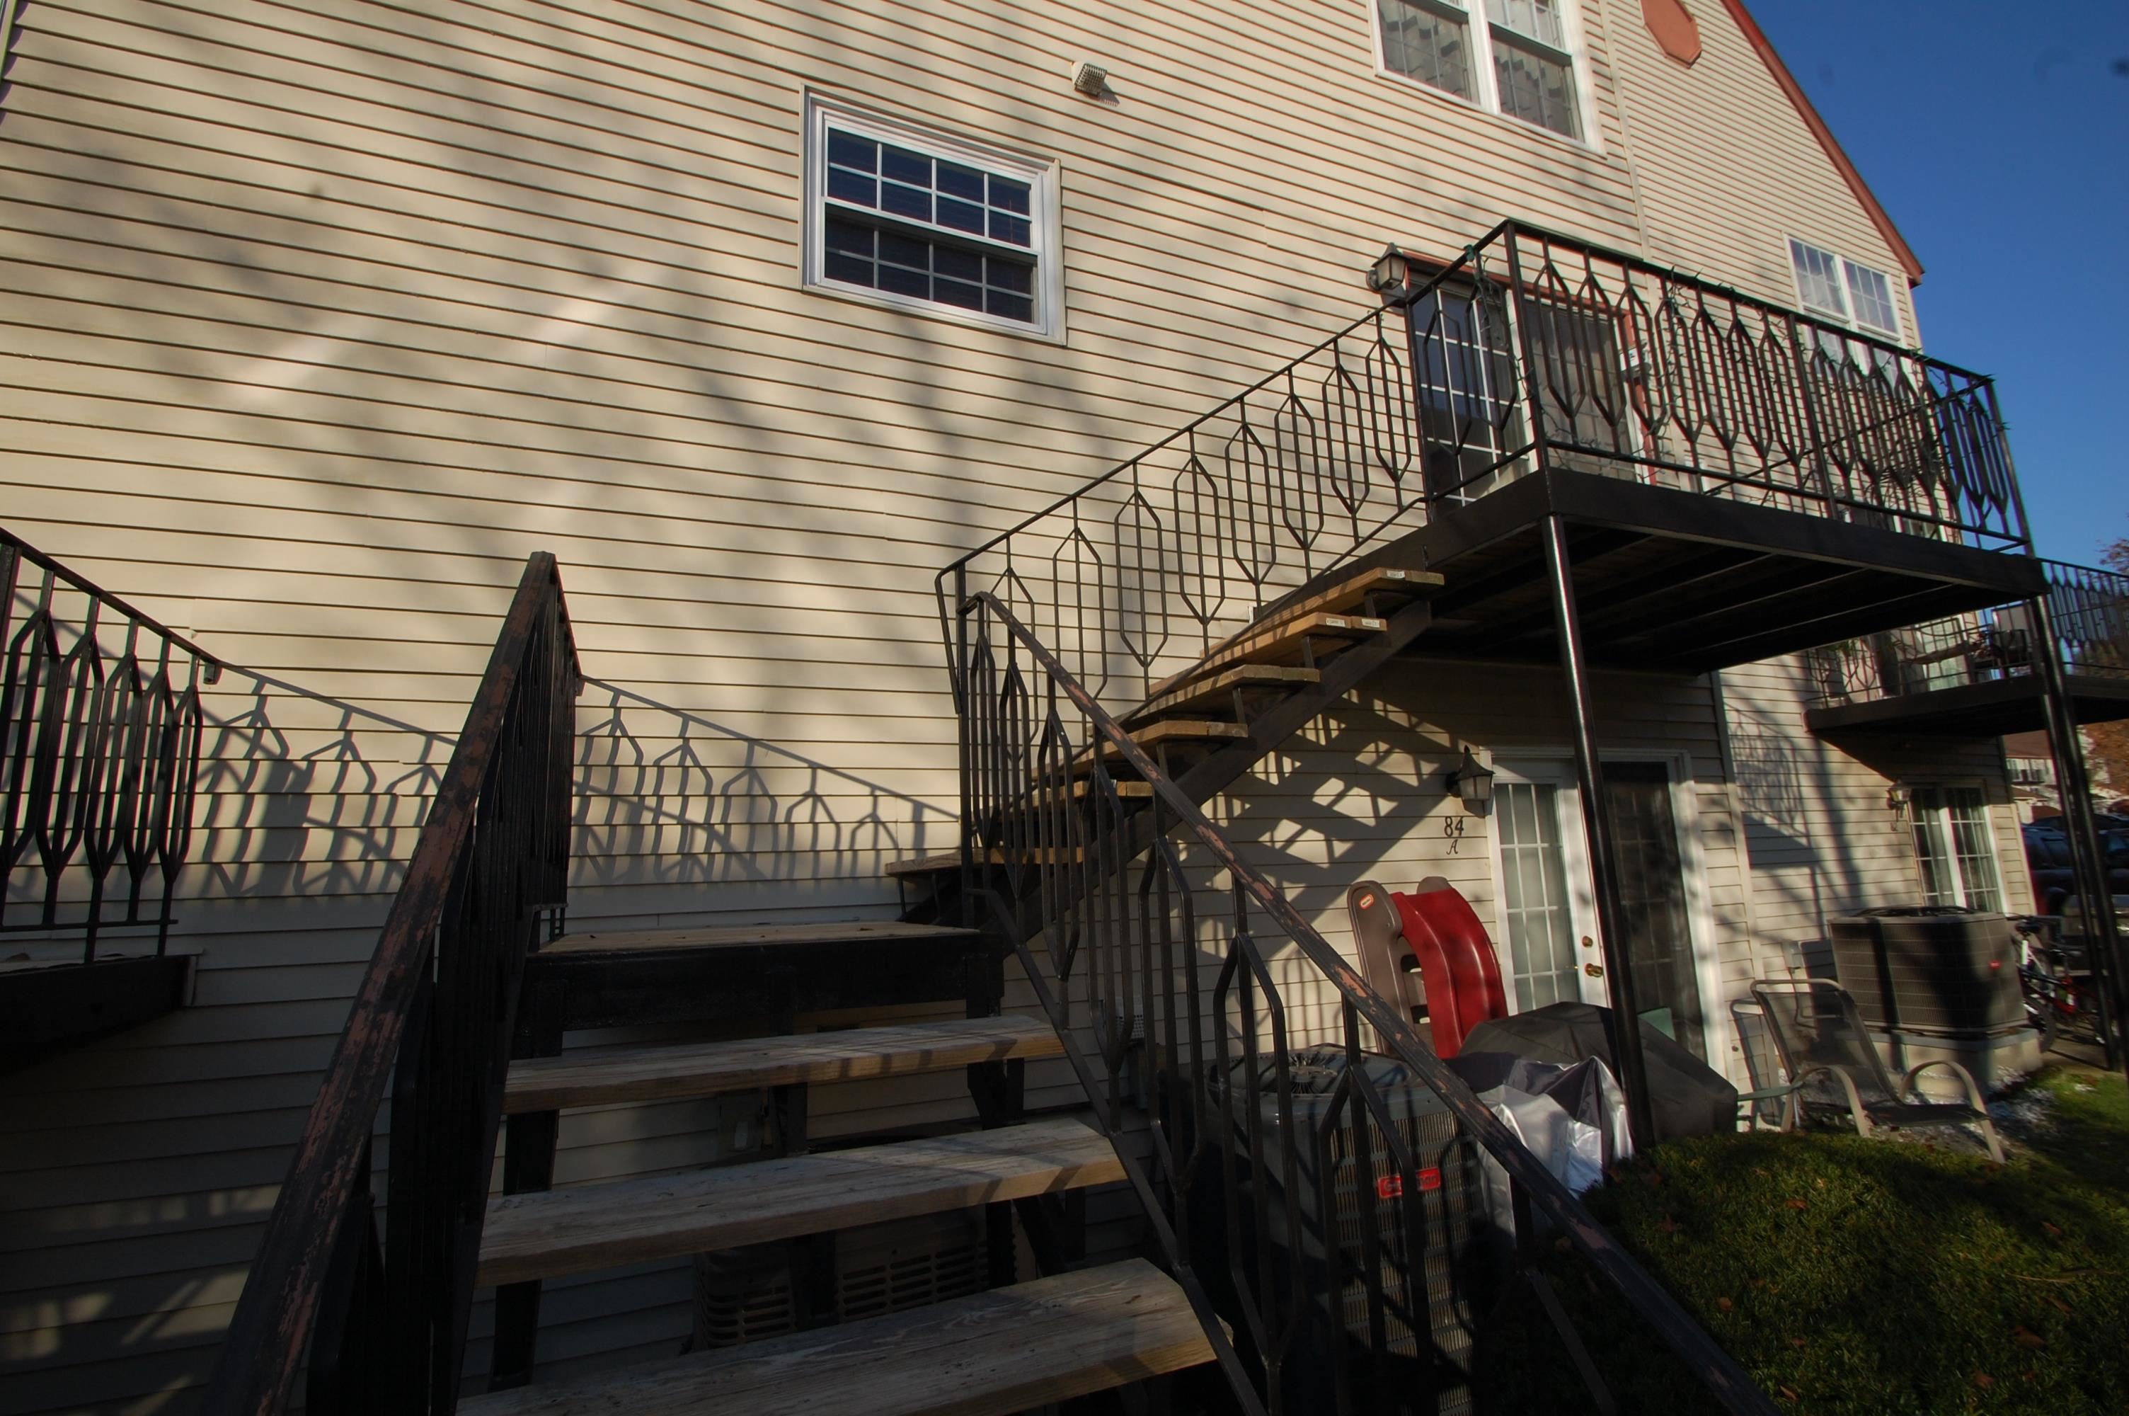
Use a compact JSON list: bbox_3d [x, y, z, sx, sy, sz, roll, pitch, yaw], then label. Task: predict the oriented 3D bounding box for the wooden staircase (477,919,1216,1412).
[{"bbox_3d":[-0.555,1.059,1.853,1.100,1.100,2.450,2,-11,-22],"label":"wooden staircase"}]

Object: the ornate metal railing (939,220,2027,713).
[{"bbox_3d":[1.861,-0.558,3.745,5.000,1.950,1.430,2,-11,-22],"label":"ornate metal railing"}]

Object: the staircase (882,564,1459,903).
[{"bbox_3d":[0.402,0.131,3.273,1.870,1.180,0.960,2,-11,-22],"label":"staircase"}]

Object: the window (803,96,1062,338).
[{"bbox_3d":[-0.533,-2.129,3.871,1.140,0.930,0.110,2,-11,-22],"label":"window"}]

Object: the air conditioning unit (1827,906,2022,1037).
[{"bbox_3d":[6.328,1.864,6.521,0.770,0.780,0.770,3,-11,-29],"label":"air conditioning unit"}]

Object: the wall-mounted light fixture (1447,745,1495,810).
[{"bbox_3d":[1.988,0.354,4.320,0.175,0.330,0.220,2,-11,-22],"label":"wall-mounted light fixture"}]

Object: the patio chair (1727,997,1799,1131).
[{"bbox_3d":[3.900,1.943,4.865,0.500,0.800,0.420,-1,-10,-8],"label":"patio chair"}]

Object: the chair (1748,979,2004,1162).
[{"bbox_3d":[4.219,1.905,4.696,0.650,0.830,0.720,-3,-10,1],"label":"chair"}]

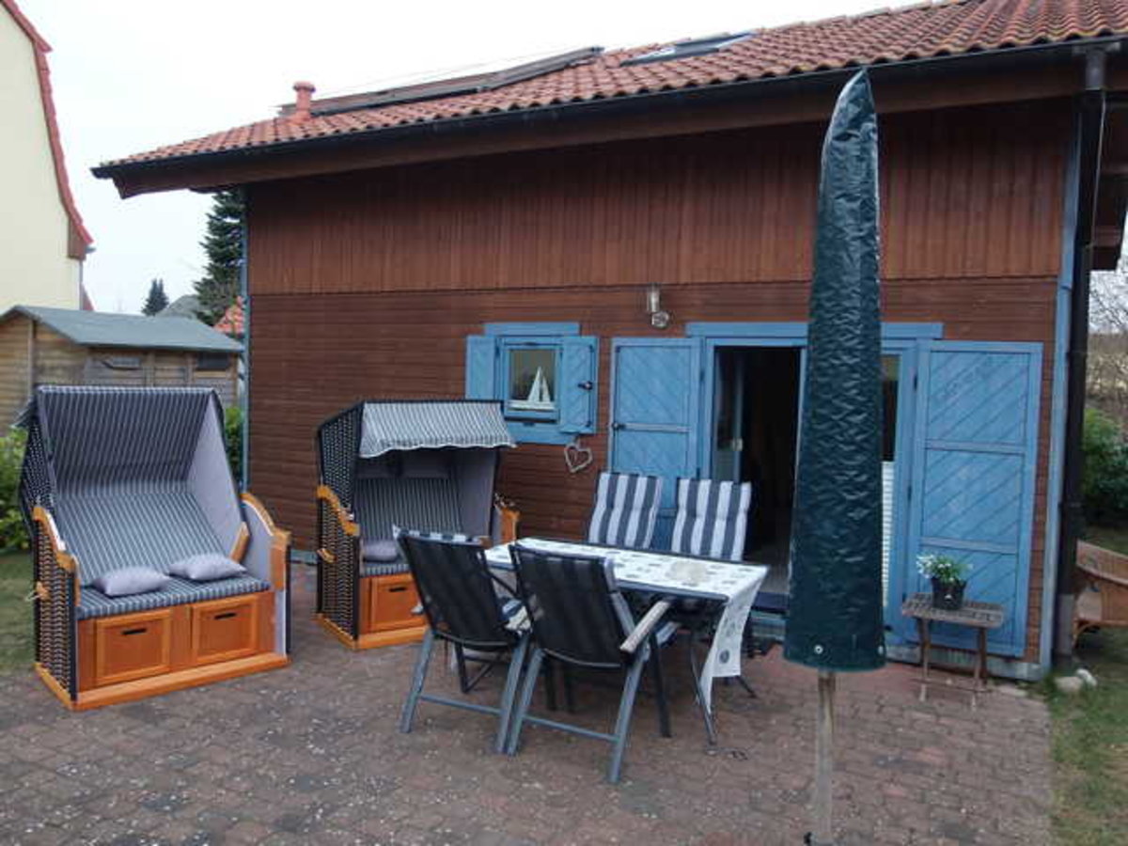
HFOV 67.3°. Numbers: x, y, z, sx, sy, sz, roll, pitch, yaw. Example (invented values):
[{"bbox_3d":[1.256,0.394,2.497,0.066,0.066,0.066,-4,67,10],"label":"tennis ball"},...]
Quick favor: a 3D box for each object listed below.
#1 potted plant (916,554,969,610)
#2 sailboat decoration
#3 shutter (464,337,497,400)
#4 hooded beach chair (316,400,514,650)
[{"bbox_3d":[2.230,0.922,4.991,0.280,0.320,0.270,3,3,27],"label":"potted plant"},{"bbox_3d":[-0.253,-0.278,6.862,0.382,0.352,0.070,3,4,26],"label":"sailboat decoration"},{"bbox_3d":[-0.673,-0.336,6.924,0.288,0.731,0.040,3,4,26],"label":"shutter"},{"bbox_3d":[-1.058,0.628,6.089,1.200,1.600,0.890,0,3,-34],"label":"hooded beach chair"}]

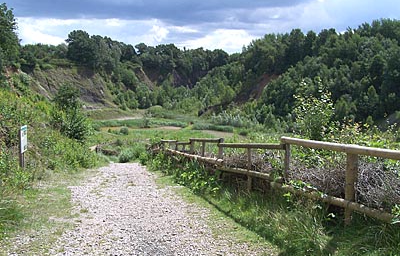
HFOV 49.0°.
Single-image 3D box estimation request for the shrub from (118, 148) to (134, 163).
[{"bbox_3d":[-3.515,1.315,21.000,0.800,0.700,0.750,0,4,0],"label":"shrub"}]

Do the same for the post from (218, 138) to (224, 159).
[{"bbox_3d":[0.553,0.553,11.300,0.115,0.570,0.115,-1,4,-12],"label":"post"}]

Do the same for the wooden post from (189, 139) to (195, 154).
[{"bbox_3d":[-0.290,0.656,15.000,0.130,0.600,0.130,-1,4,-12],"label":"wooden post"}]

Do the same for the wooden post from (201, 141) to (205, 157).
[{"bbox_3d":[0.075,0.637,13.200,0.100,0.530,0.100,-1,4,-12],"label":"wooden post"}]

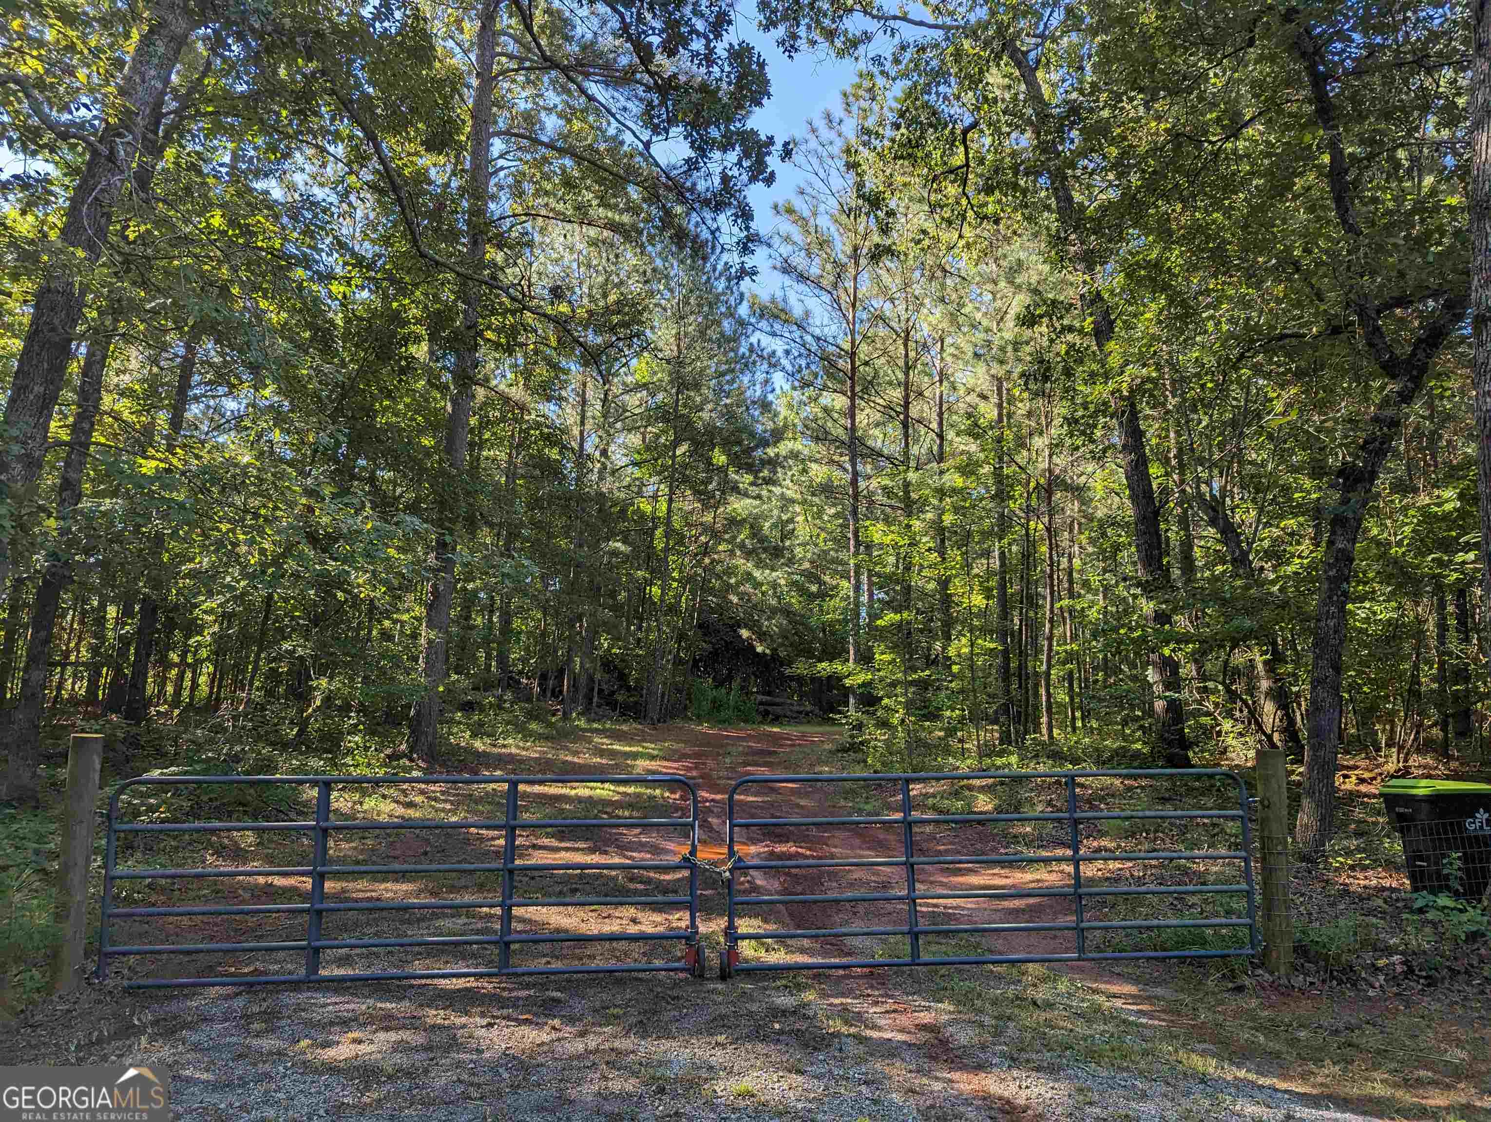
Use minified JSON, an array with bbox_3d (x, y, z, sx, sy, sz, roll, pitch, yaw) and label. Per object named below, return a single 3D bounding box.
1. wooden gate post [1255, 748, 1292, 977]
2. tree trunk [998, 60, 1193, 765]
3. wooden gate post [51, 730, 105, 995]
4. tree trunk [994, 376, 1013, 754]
[{"bbox_3d":[3.678,2.092,7.222,0.175,1.530,0.175,0,-7,0],"label":"wooden gate post"},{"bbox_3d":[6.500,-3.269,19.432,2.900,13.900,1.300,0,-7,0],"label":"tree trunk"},{"bbox_3d":[-4.050,1.816,6.291,0.170,1.520,0.170,0,-7,0],"label":"wooden gate post"},{"bbox_3d":[5.684,-0.183,22.997,0.300,8.300,0.300,0,-7,0],"label":"tree trunk"}]

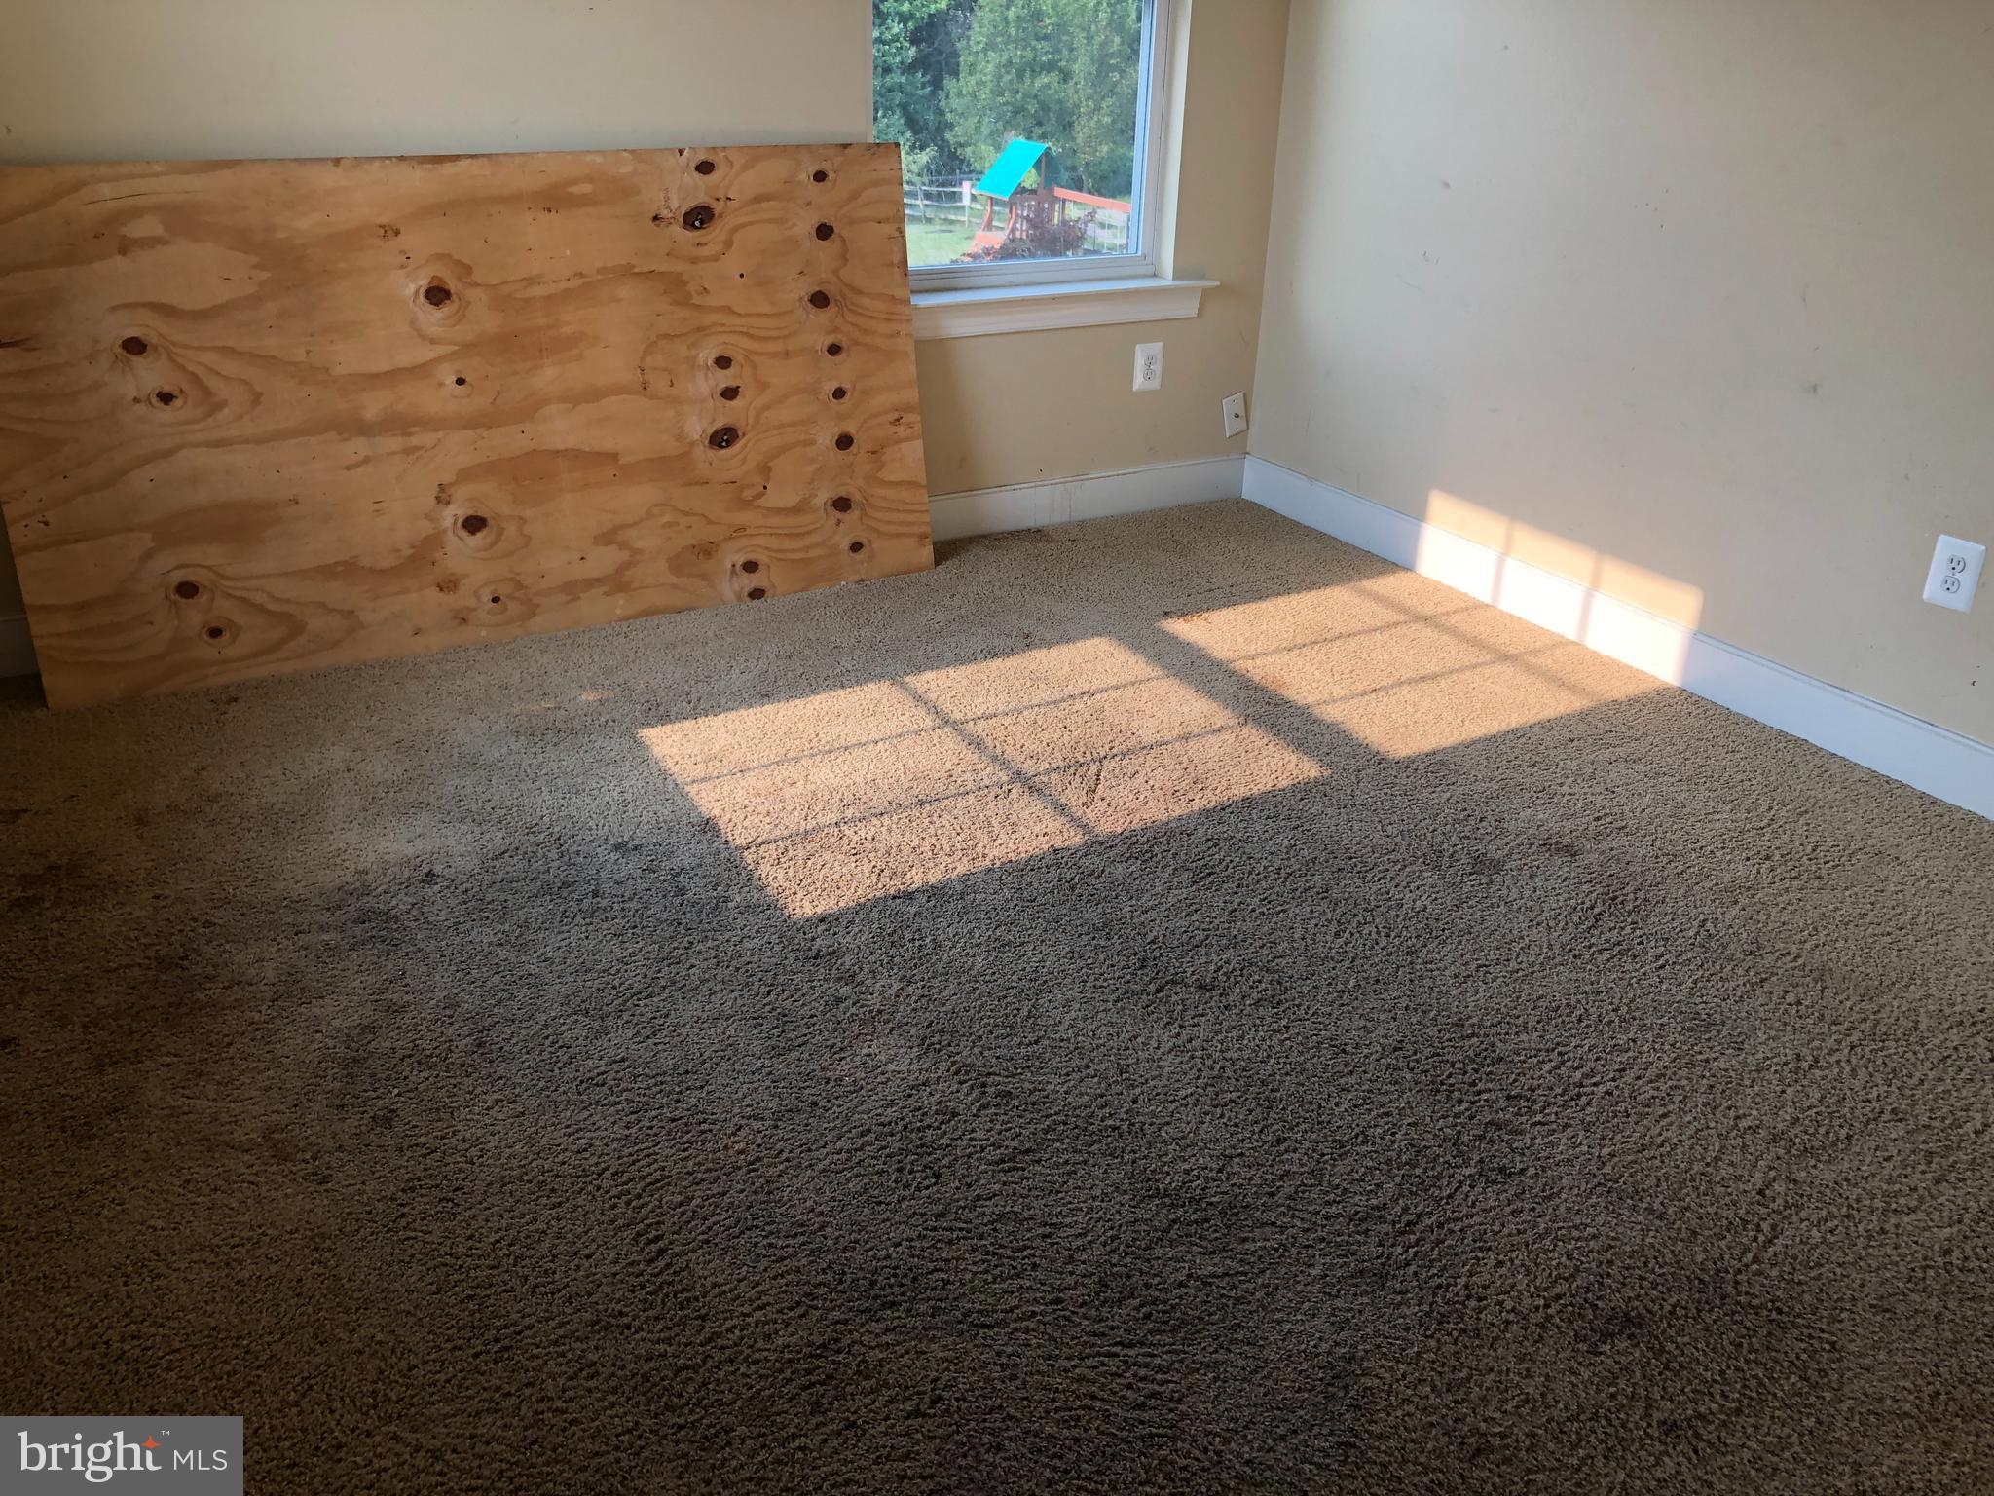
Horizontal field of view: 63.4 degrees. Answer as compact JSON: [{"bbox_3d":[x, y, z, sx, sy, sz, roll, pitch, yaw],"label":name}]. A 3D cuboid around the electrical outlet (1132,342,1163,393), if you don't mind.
[{"bbox_3d":[0.409,-1.019,4.325,0.082,0.124,0.010,-13,29,-28],"label":"electrical outlet"}]

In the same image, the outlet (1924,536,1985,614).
[{"bbox_3d":[1.742,-0.315,2.935,0.010,0.124,0.082,-13,29,-28],"label":"outlet"}]

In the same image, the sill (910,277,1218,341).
[{"bbox_3d":[0.075,-1.107,4.087,1.115,0.103,0.125,-13,29,-28],"label":"sill"}]

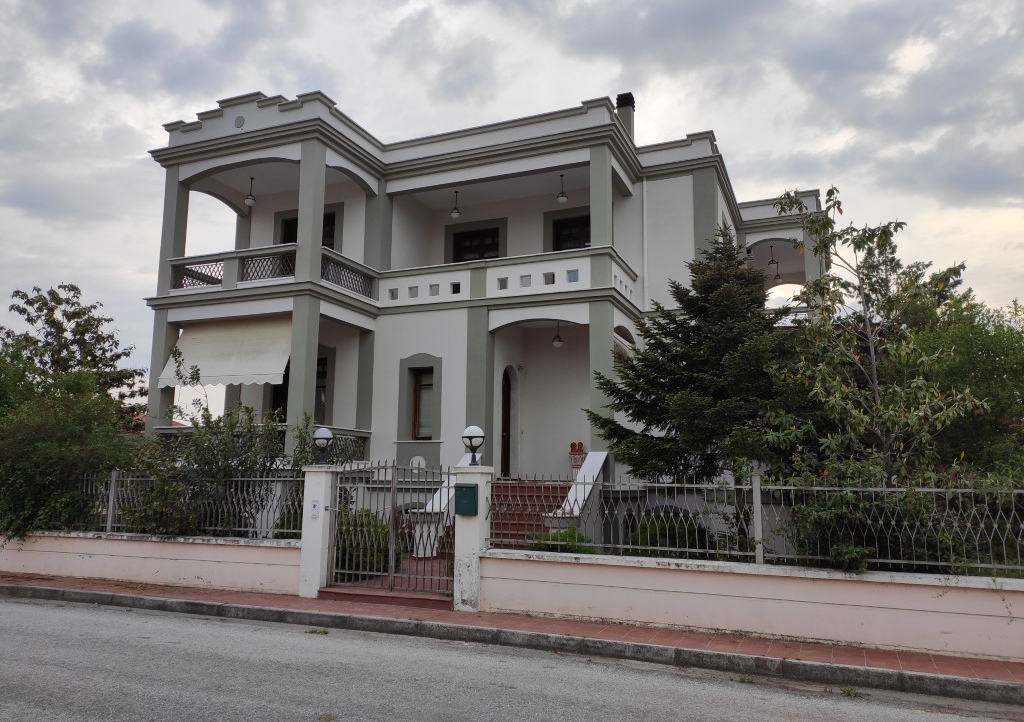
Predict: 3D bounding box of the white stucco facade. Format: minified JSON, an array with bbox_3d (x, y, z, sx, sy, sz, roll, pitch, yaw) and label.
[{"bbox_3d":[1.298,-0.408,20.116,13.740,9.630,15.296,-3,-9,22],"label":"white stucco facade"}]

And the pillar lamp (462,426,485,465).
[{"bbox_3d":[-0.471,1.035,9.033,0.269,0.482,0.269,0,-8,0],"label":"pillar lamp"}]

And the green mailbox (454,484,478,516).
[{"bbox_3d":[-0.551,1.641,8.760,0.257,0.375,0.085,-3,-9,21],"label":"green mailbox"}]

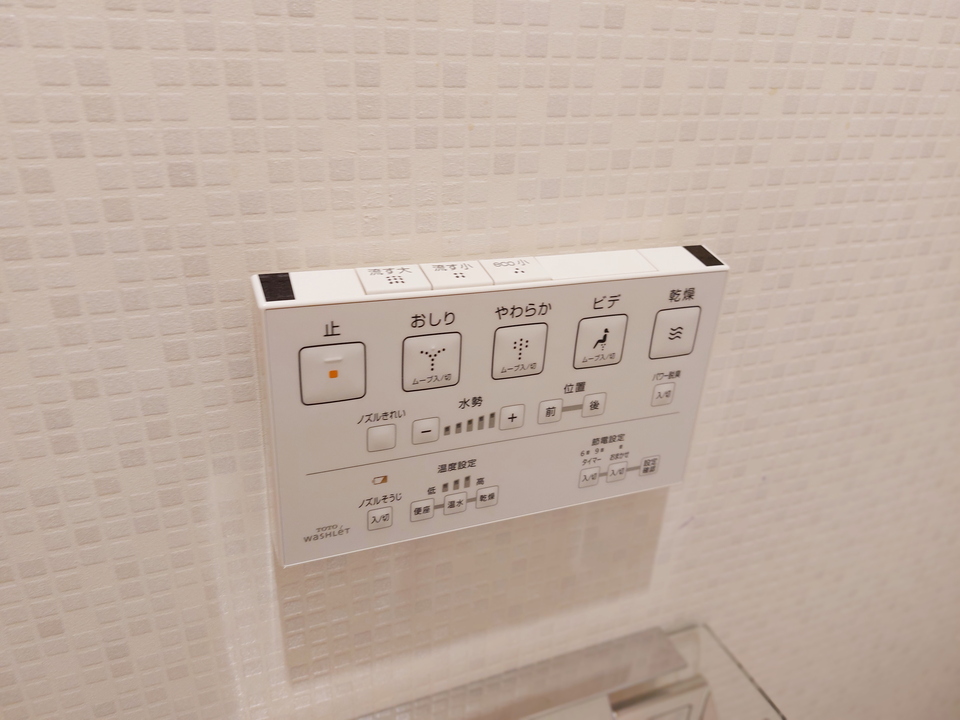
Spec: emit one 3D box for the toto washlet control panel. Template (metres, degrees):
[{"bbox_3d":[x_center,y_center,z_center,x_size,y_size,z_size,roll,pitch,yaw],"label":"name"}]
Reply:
[{"bbox_3d":[0.011,0.016,0.290,0.198,0.117,0.021,-7,27,-21],"label":"toto washlet control panel"}]

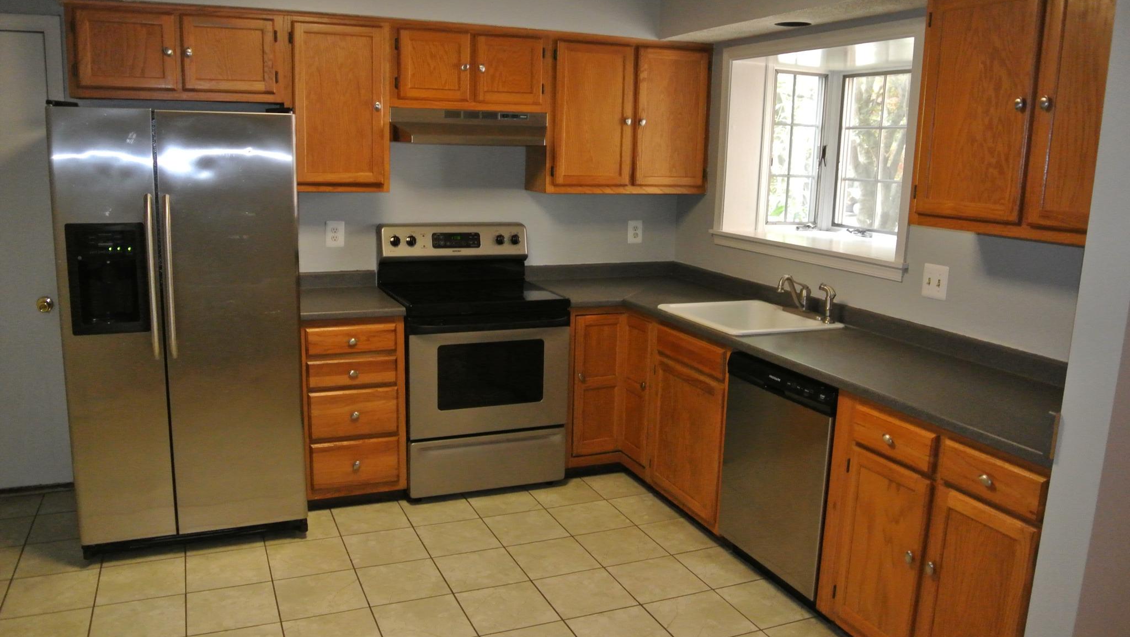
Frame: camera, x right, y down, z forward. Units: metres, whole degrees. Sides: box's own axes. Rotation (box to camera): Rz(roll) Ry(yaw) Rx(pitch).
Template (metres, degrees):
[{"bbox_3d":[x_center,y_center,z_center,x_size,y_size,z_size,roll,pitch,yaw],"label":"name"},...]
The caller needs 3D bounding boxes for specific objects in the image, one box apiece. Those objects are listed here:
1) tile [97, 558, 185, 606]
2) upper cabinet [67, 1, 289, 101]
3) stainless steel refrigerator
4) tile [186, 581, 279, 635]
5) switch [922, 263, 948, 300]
[{"bbox_3d":[-1.532,0.958,3.082,0.302,0.012,0.302,-3,11,-23],"label":"tile"},{"bbox_3d":[-1.609,-1.099,3.542,0.870,0.385,0.325,-3,12,-23],"label":"upper cabinet"},{"bbox_3d":[-1.558,0.011,3.499,0.857,1.735,0.799,-3,11,-23],"label":"stainless steel refrigerator"},{"bbox_3d":[-1.151,1.006,2.937,0.301,0.010,0.301,-3,12,-23],"label":"tile"},{"bbox_3d":[1.361,-0.135,3.124,0.010,0.117,0.114,-3,12,-23],"label":"switch"}]

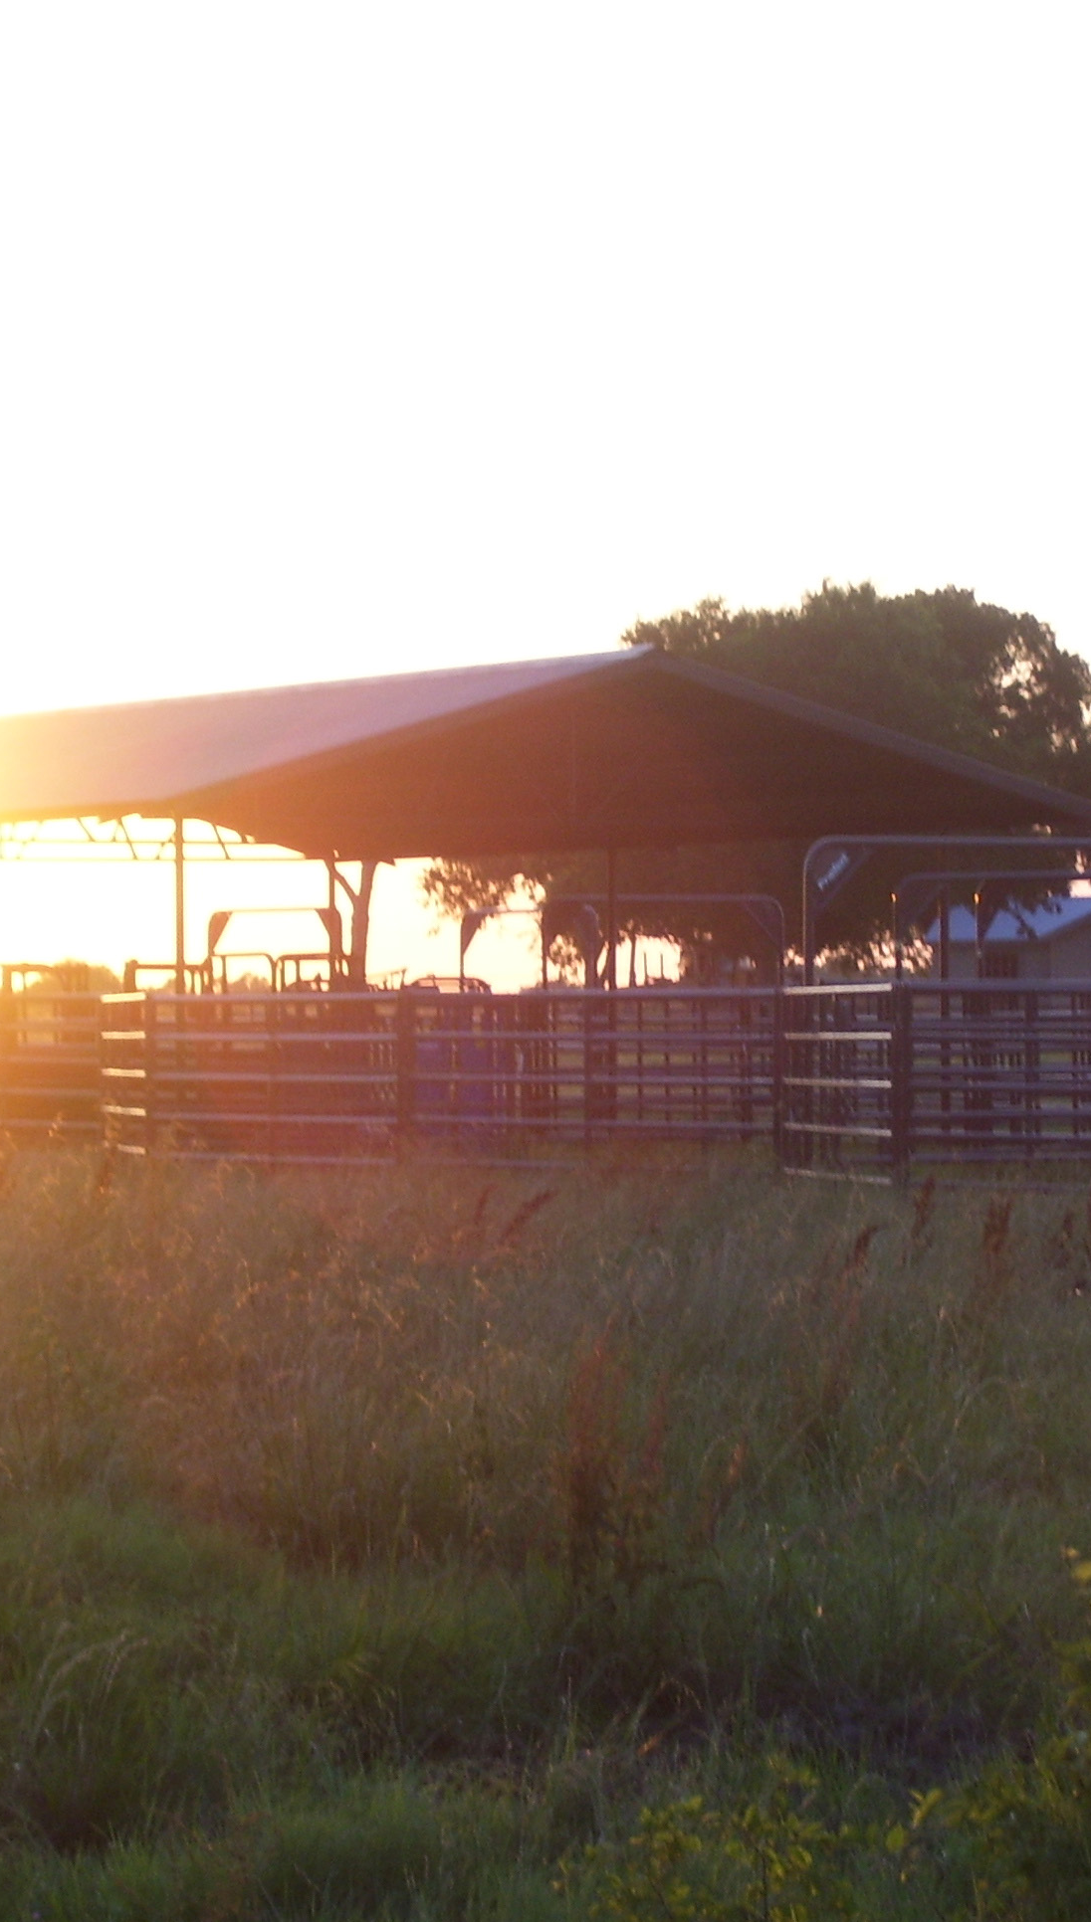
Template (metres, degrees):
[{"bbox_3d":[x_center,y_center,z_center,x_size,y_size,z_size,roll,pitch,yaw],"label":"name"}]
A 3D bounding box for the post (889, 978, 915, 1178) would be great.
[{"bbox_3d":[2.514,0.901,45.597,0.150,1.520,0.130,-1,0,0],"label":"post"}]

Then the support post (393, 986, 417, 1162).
[{"bbox_3d":[-1.179,0.999,53.797,0.150,1.520,0.130,-1,0,0],"label":"support post"}]

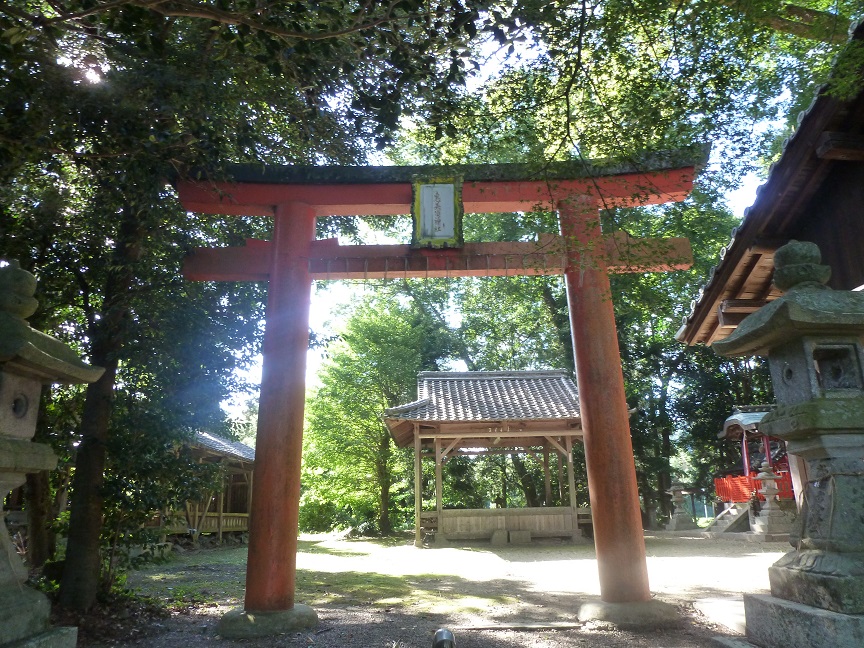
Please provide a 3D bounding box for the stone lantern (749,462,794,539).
[{"bbox_3d":[9.325,4.830,16.456,0.780,2.001,0.780,-1,-17,0],"label":"stone lantern"}]

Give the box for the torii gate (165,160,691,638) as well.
[{"bbox_3d":[0.111,0.512,6.701,6.600,5.150,0.800,-1,-17,0],"label":"torii gate"}]

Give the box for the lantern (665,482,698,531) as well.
[{"bbox_3d":[9.885,7.224,23.877,0.820,1.830,0.820,-1,-17,0],"label":"lantern"}]

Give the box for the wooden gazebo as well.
[{"bbox_3d":[2.170,4.091,19.228,6.825,5.320,6.840,-1,-17,0],"label":"wooden gazebo"}]

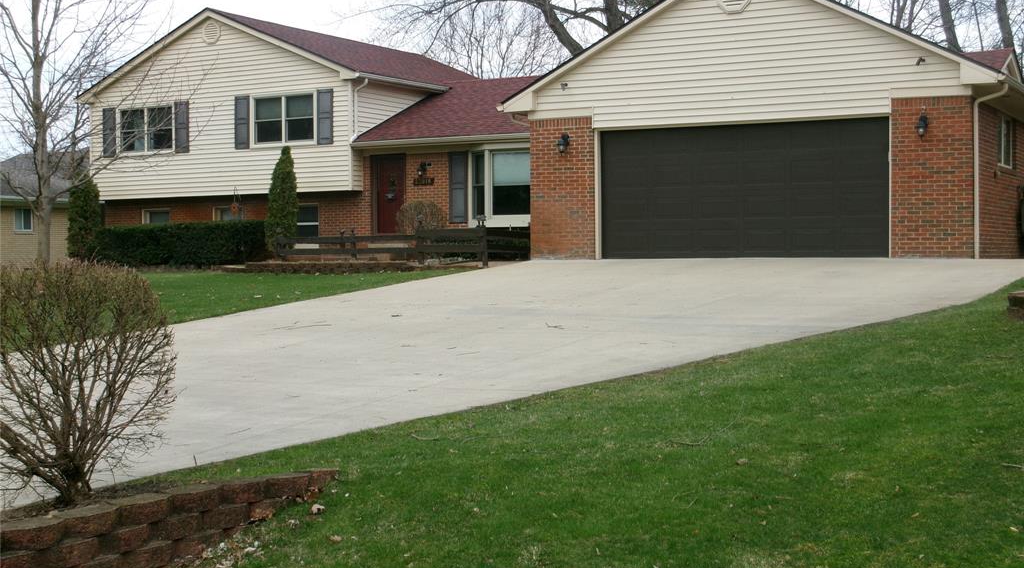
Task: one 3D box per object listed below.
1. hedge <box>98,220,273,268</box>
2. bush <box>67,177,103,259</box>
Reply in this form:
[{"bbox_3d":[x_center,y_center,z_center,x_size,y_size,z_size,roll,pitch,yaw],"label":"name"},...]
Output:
[{"bbox_3d":[-7.966,-0.946,37.654,4.598,1.036,1.150,0,1,32],"label":"hedge"},{"bbox_3d":[-10.778,-1.626,39.526,0.908,2.168,0.908,0,1,32],"label":"bush"}]

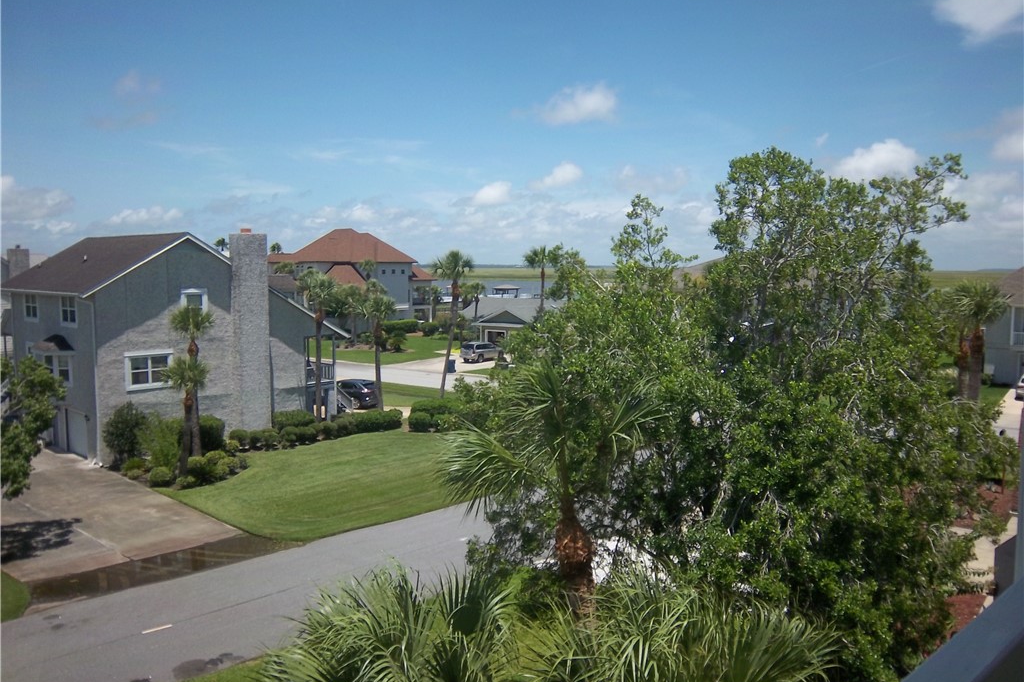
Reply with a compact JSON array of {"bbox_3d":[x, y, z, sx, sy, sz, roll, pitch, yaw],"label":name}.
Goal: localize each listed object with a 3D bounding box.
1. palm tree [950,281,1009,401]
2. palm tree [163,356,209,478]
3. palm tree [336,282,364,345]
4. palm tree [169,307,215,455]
[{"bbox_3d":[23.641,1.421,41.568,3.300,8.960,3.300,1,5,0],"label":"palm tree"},{"bbox_3d":[-13.878,3.197,34.891,1.910,5.120,1.910,0,5,0],"label":"palm tree"},{"bbox_3d":[-18.594,-2.992,95.244,3.200,6.960,3.200,1,5,0],"label":"palm tree"},{"bbox_3d":[-15.458,2.023,39.949,2.200,7.250,2.200,-2,5,-21],"label":"palm tree"}]

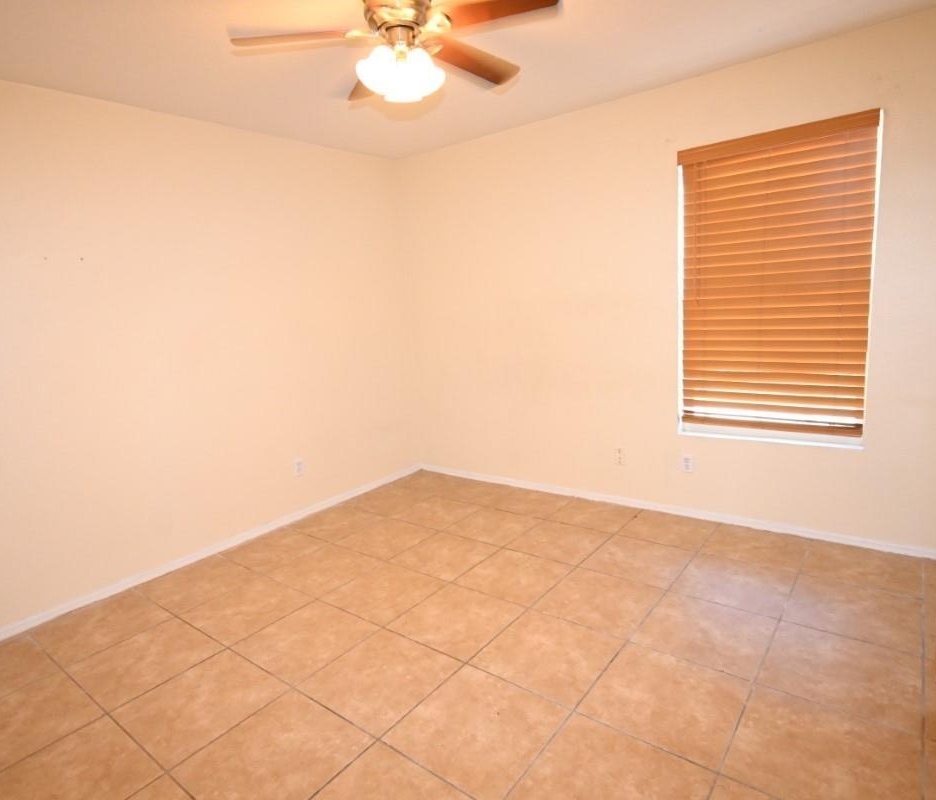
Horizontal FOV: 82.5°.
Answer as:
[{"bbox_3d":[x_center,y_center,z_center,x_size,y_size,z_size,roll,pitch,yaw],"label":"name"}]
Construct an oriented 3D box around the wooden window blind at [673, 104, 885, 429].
[{"bbox_3d":[1.581,-0.595,2.820,0.900,1.530,0.090,4,12,38],"label":"wooden window blind"}]

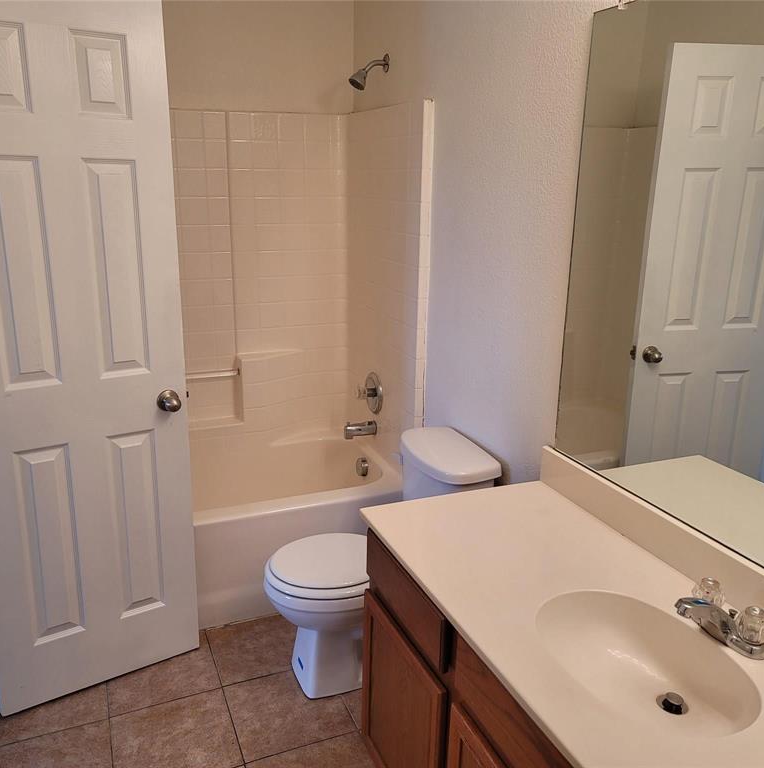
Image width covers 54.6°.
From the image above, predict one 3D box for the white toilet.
[{"bbox_3d":[-0.025,0.585,2.361,0.685,0.745,0.460,-5,16,-21],"label":"white toilet"}]

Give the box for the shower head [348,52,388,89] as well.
[{"bbox_3d":[-0.051,-1.190,2.813,0.155,0.140,0.068,-5,16,-21],"label":"shower head"}]

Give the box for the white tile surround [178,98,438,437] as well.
[{"bbox_3d":[-0.689,-0.315,2.773,1.512,1.425,0.821,-5,16,-21],"label":"white tile surround"}]

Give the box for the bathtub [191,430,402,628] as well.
[{"bbox_3d":[-0.704,0.573,3.010,1.512,0.412,0.821,-5,16,-21],"label":"bathtub"}]

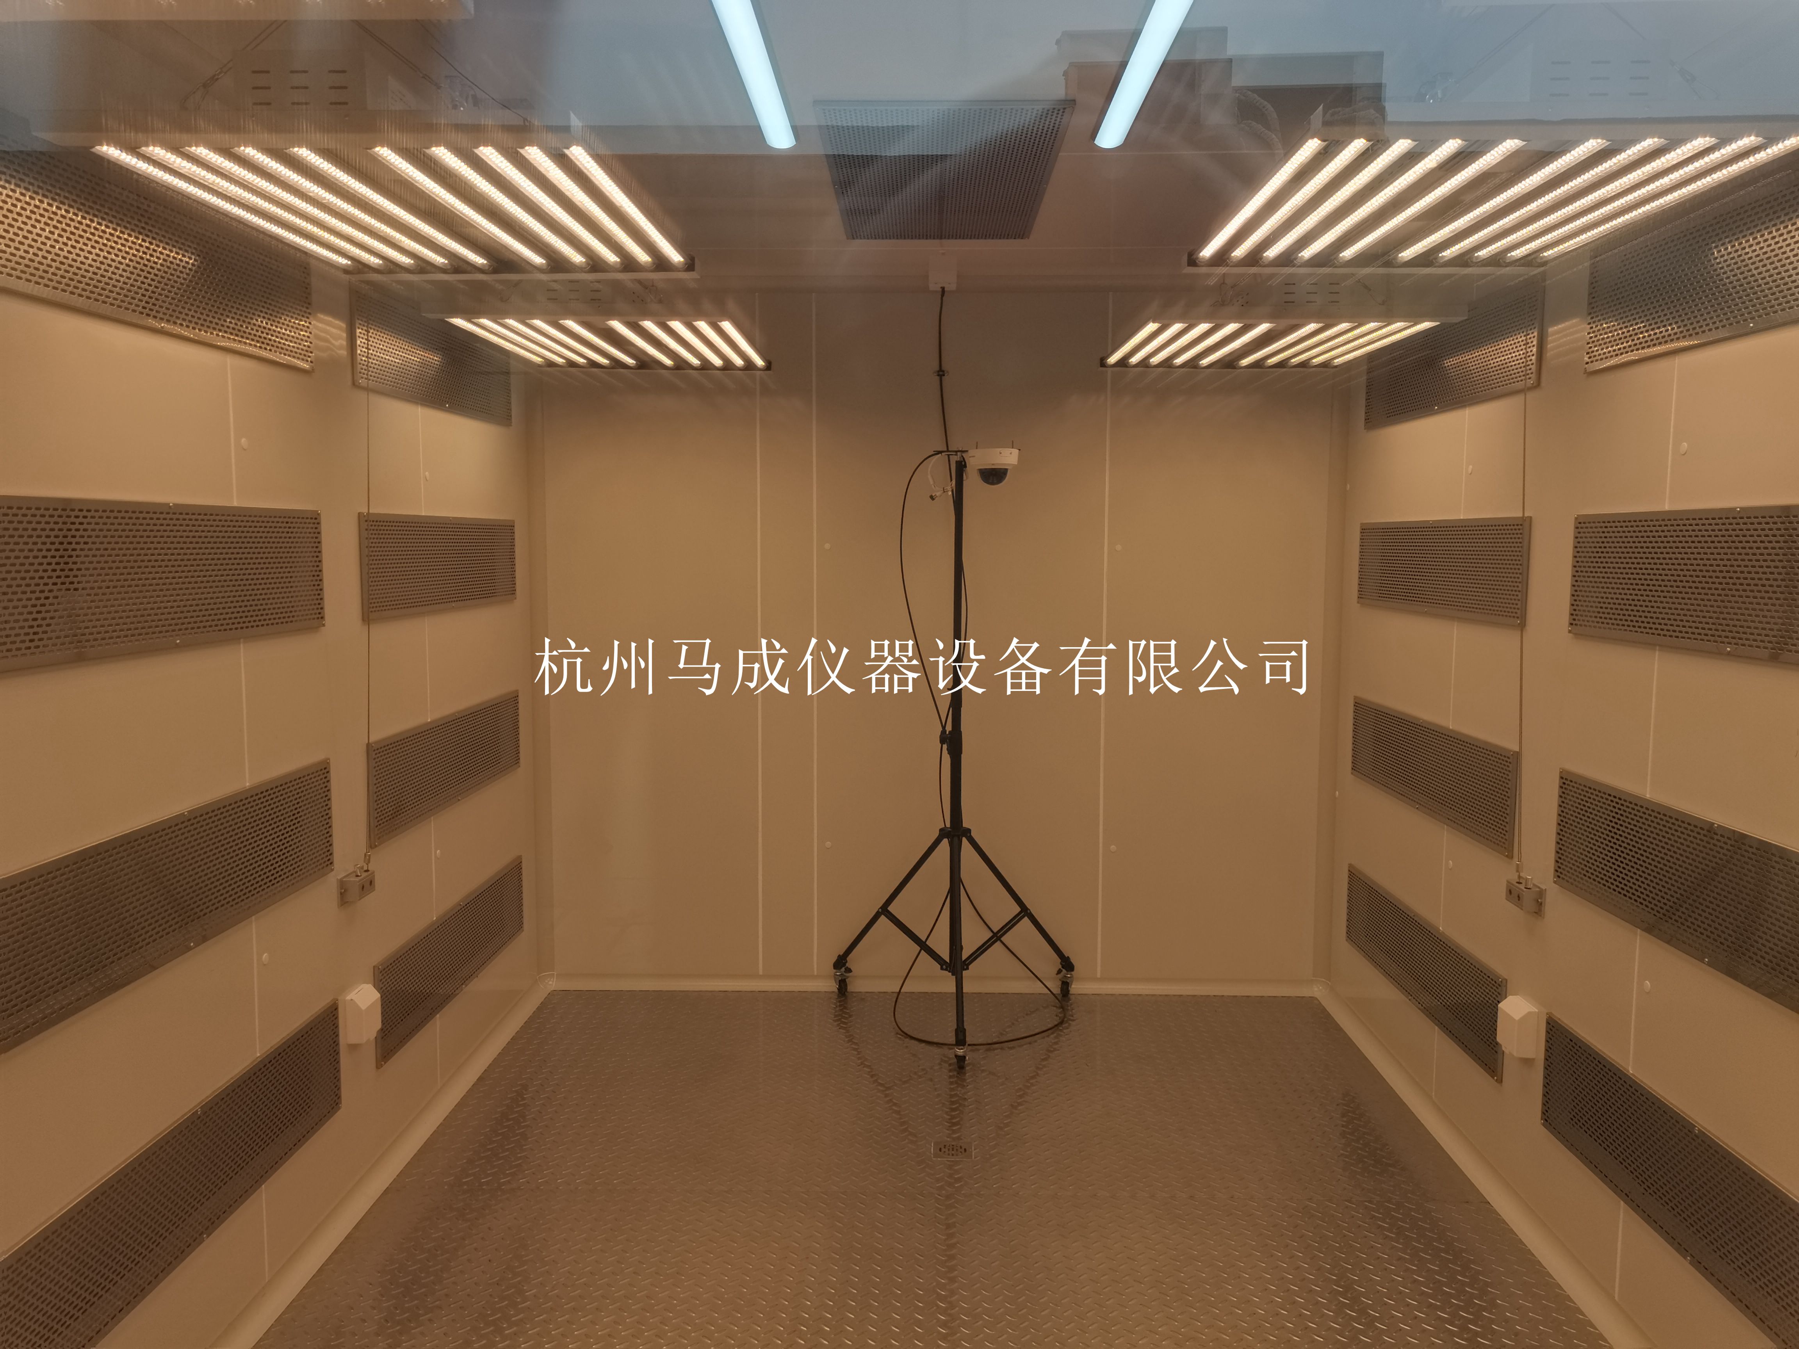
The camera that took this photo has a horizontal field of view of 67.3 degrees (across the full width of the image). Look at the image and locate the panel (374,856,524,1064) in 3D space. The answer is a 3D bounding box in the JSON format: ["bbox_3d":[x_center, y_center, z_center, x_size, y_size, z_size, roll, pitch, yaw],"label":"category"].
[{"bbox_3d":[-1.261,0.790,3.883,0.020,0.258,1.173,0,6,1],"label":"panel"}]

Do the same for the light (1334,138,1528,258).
[{"bbox_3d":[0.866,-0.792,2.273,0.027,0.020,0.813,0,6,1],"label":"light"}]

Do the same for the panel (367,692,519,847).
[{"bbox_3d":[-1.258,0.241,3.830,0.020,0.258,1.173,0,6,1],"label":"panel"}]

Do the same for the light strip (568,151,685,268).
[{"bbox_3d":[-0.435,-0.773,2.279,0.030,0.030,0.800,0,6,1],"label":"light strip"}]

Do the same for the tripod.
[{"bbox_3d":[0.182,0.225,4.204,0.820,1.820,0.690,0,6,1],"label":"tripod"}]

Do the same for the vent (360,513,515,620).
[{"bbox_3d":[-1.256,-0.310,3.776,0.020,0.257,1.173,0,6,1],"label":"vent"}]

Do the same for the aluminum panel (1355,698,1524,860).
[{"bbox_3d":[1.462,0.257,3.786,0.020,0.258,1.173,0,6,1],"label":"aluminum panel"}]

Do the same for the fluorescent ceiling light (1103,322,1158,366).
[{"bbox_3d":[0.640,-0.912,3.757,0.030,0.030,0.800,0,6,1],"label":"fluorescent ceiling light"}]

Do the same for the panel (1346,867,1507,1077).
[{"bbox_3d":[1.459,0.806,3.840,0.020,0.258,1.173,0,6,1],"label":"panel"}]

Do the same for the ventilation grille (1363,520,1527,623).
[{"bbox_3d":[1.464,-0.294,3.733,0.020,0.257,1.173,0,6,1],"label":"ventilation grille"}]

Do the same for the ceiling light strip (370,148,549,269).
[{"bbox_3d":[-0.736,-0.804,2.334,0.027,0.020,0.808,0,6,1],"label":"ceiling light strip"}]

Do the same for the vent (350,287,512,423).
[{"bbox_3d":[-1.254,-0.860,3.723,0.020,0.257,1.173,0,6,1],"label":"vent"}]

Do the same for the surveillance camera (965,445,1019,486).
[{"bbox_3d":[0.291,-0.644,4.203,0.160,0.118,0.160,0,6,1],"label":"surveillance camera"}]

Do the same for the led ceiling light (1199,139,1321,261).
[{"bbox_3d":[0.592,-0.793,2.277,0.027,0.020,0.813,0,6,1],"label":"led ceiling light"}]

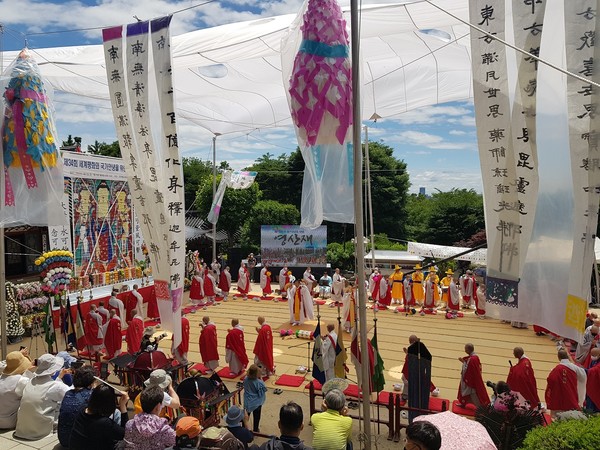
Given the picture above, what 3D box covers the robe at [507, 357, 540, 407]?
[{"bbox_3d":[5.430,3.827,10.950,0.700,1.280,0.650,2,3,23],"label":"robe"}]

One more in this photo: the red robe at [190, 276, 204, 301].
[{"bbox_3d":[-4.890,3.029,21.500,0.600,1.145,0.450,2,4,18],"label":"red robe"}]

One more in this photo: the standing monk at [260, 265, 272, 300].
[{"bbox_3d":[-1.766,2.984,23.790,0.500,1.680,0.600,2,3,35],"label":"standing monk"}]

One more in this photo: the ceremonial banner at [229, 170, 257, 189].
[{"bbox_3d":[-2.615,-2.070,20.500,1.250,0.800,0.300,-1,5,-9],"label":"ceremonial banner"}]

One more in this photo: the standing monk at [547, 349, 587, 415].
[{"bbox_3d":[6.445,3.809,10.900,0.720,1.660,0.600,0,3,3],"label":"standing monk"}]

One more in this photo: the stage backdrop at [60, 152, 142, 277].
[{"bbox_3d":[-10.400,-0.671,24.398,0.250,6.200,6.100,1,3,21],"label":"stage backdrop"}]

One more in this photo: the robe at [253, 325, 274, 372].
[{"bbox_3d":[-1.042,3.507,12.800,0.520,1.363,0.580,3,4,37],"label":"robe"}]

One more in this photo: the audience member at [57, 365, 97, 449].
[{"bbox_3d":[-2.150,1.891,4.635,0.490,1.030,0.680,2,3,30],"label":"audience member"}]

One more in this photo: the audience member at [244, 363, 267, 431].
[{"bbox_3d":[-1.002,3.874,10.160,0.520,1.600,0.420,0,3,-7],"label":"audience member"}]

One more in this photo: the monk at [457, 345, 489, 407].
[{"bbox_3d":[4.297,3.662,11.172,0.650,1.660,0.650,1,3,20],"label":"monk"}]

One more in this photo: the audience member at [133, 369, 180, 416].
[{"bbox_3d":[-1.717,2.413,5.766,0.580,1.250,0.700,3,4,30],"label":"audience member"}]

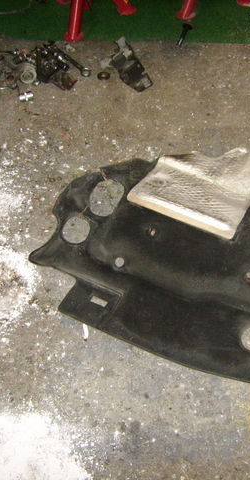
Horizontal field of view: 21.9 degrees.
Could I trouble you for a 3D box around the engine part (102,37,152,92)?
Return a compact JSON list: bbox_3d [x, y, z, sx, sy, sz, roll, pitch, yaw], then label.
[{"bbox_3d":[-0.002,-0.549,2.041,0.110,0.050,0.235,-19,55,-14],"label":"engine part"}]

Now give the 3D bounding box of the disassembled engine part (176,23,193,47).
[{"bbox_3d":[0.195,-0.679,2.158,0.030,0.030,0.117,14,57,11],"label":"disassembled engine part"}]

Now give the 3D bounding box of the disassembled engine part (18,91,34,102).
[{"bbox_3d":[-0.299,-0.436,1.970,0.045,0.024,0.024,-16,54,-12],"label":"disassembled engine part"}]

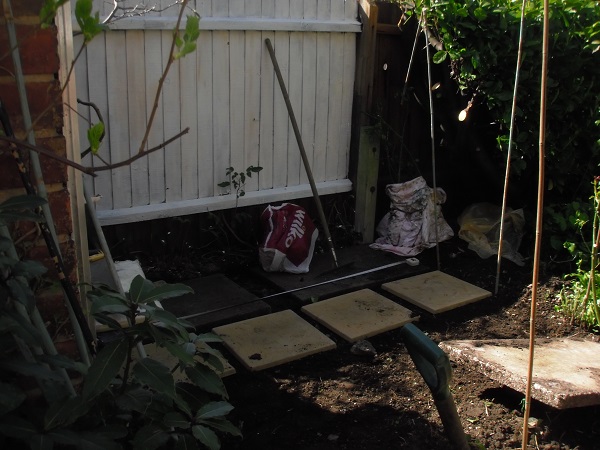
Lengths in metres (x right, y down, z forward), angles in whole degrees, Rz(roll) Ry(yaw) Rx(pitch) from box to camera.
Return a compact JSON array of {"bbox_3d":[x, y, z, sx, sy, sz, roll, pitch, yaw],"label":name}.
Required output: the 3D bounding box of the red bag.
[{"bbox_3d":[-0.073,0.076,4.174,0.350,0.390,0.240,-2,18,-11],"label":"red bag"}]

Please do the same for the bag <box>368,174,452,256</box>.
[{"bbox_3d":[0.766,-0.061,4.574,0.530,0.450,0.390,6,18,14],"label":"bag"}]

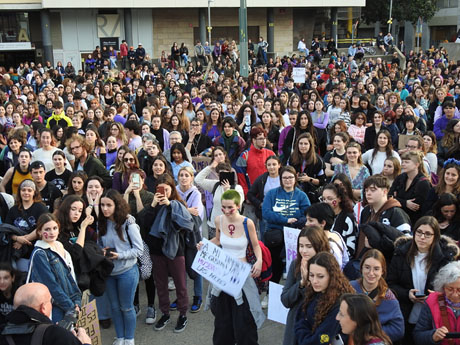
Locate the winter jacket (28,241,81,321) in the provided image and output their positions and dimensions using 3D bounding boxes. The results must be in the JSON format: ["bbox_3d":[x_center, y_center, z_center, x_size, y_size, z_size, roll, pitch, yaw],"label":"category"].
[{"bbox_3d":[-1.415,0.869,5.074,0.330,0.630,0.420,11,19,38],"label":"winter jacket"}]

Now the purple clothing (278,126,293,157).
[{"bbox_3d":[1.021,-0.502,10.450,0.460,0.640,0.300,0,14,5],"label":"purple clothing"}]

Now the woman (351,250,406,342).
[{"bbox_3d":[0.963,1.303,4.258,0.430,1.660,0.310,7,16,27],"label":"woman"}]

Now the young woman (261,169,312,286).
[{"bbox_3d":[0.664,0.725,7.289,0.530,1.620,0.360,0,14,4],"label":"young woman"}]

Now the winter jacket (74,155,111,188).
[{"bbox_3d":[-1.692,0.087,7.800,0.470,0.650,0.370,11,18,41],"label":"winter jacket"}]

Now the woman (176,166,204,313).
[{"bbox_3d":[-0.444,0.731,6.754,0.430,1.630,0.330,4,15,19],"label":"woman"}]

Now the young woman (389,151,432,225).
[{"bbox_3d":[1.997,0.614,7.057,0.470,1.680,0.330,12,20,40],"label":"young woman"}]

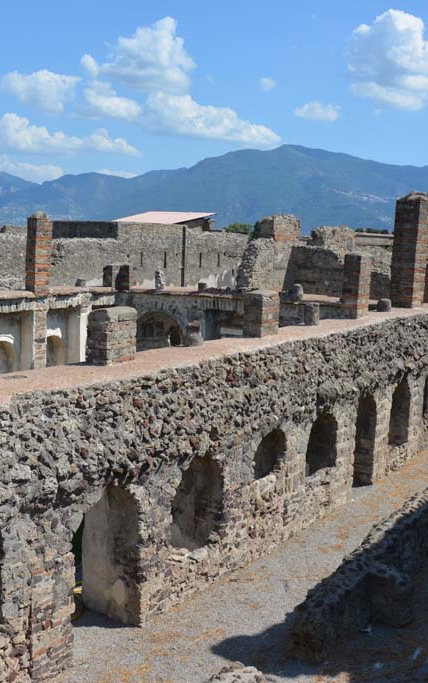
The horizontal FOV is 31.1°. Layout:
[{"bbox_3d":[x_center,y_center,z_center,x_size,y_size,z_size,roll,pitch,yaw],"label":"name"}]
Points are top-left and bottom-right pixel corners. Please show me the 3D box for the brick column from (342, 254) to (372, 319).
[{"bbox_3d":[2.781,-1.083,14.903,0.329,1.250,0.518,8,10,34],"label":"brick column"}]

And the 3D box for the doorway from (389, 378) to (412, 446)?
[{"bbox_3d":[3.420,1.313,14.933,0.434,1.318,0.977,8,10,34],"label":"doorway"}]

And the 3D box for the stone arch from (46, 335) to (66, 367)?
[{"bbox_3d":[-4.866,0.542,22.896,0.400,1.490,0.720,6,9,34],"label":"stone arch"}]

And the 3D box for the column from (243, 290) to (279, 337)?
[{"bbox_3d":[0.842,-0.491,13.532,0.365,0.780,0.596,6,9,34],"label":"column"}]

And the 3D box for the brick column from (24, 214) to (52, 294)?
[{"bbox_3d":[-5.100,-2.562,22.329,0.378,2.346,0.638,6,9,34],"label":"brick column"}]

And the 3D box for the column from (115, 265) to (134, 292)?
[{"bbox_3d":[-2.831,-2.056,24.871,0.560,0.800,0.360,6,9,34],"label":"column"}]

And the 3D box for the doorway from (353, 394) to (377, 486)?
[{"bbox_3d":[2.494,1.751,13.653,0.434,1.690,0.853,8,10,34],"label":"doorway"}]

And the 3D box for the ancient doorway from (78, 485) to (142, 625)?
[{"bbox_3d":[-1.489,2.534,8.893,0.758,1.849,1.153,6,9,34],"label":"ancient doorway"}]

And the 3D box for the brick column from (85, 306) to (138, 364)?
[{"bbox_3d":[-1.353,-0.083,10.132,0.349,0.732,0.556,6,9,34],"label":"brick column"}]

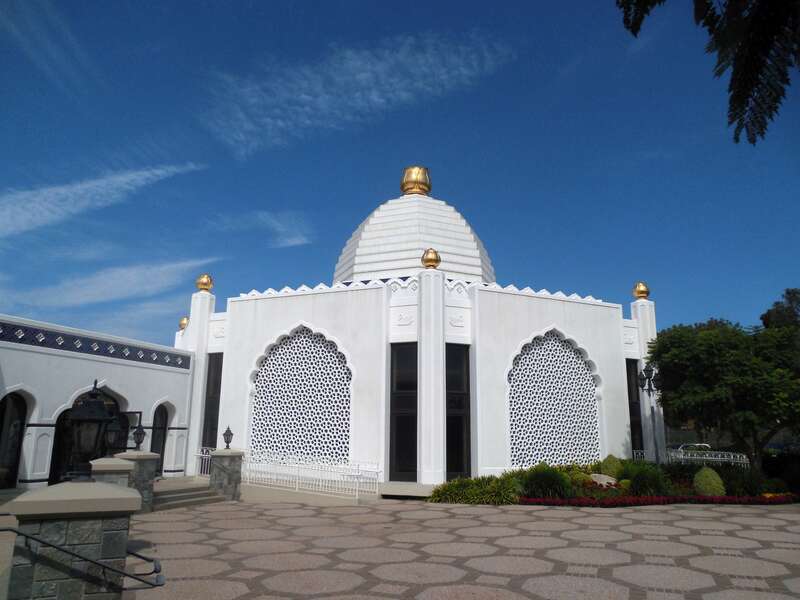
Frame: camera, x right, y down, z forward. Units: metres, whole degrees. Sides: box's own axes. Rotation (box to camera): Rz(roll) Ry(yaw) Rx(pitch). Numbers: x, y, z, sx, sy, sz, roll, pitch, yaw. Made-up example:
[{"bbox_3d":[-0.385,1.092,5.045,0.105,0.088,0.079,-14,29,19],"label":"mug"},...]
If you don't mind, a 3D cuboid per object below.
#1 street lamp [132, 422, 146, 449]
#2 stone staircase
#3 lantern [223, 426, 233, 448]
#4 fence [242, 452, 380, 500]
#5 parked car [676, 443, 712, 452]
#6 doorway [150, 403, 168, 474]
[{"bbox_3d":[-6.029,3.159,13.383,0.270,0.630,0.270,-5,-14,22],"label":"street lamp"},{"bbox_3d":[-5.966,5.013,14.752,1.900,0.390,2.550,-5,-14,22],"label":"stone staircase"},{"bbox_3d":[-4.821,3.865,16.239,0.270,0.635,0.270,-5,-14,22],"label":"lantern"},{"bbox_3d":[-3.040,5.223,17.428,4.900,1.220,1.750,-5,-14,22],"label":"fence"},{"bbox_3d":[20.242,10.693,39.833,4.600,1.460,1.800,-5,-14,22],"label":"parked car"},{"bbox_3d":[-7.766,4.522,18.592,0.320,2.320,0.860,-5,-14,22],"label":"doorway"}]

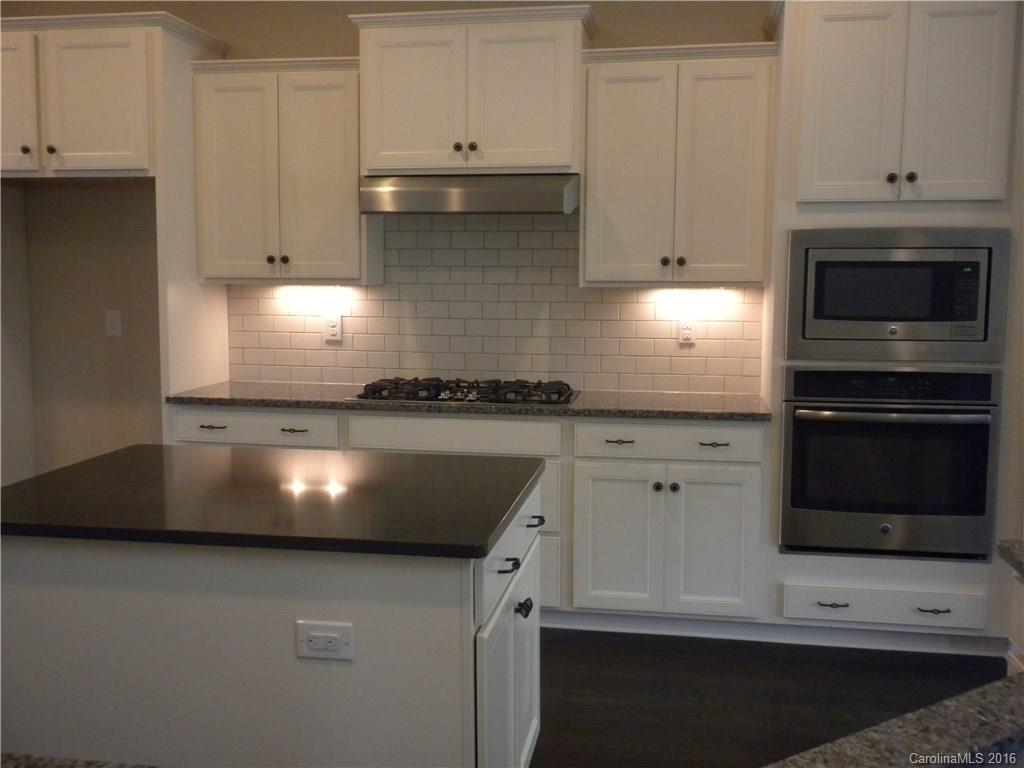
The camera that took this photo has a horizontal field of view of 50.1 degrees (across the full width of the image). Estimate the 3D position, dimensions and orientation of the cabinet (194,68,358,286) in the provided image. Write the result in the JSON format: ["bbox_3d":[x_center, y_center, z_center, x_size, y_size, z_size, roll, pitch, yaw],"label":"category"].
[{"bbox_3d":[-0.969,-0.911,4.844,0.761,0.924,0.331,1,6,10],"label":"cabinet"}]

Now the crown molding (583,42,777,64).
[{"bbox_3d":[0.653,-1.300,4.306,0.763,0.048,0.043,1,6,11],"label":"crown molding"}]

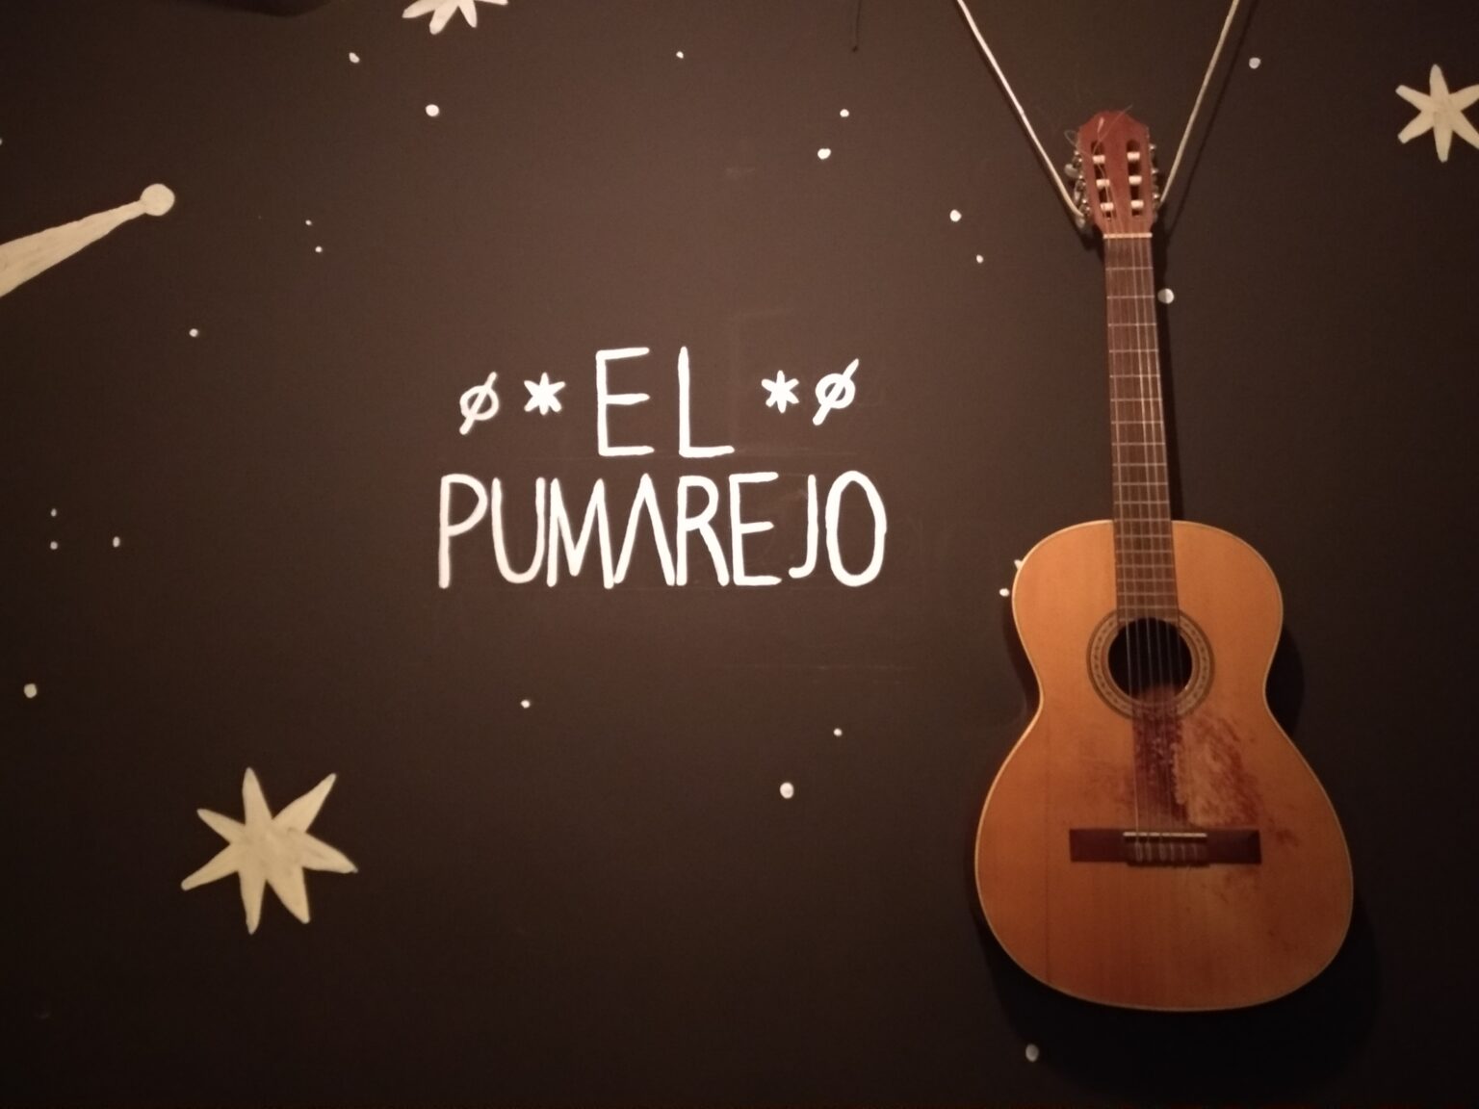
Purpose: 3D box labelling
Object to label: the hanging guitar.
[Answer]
[{"bbox_3d":[0.438,-0.036,1.237,0.372,1.004,0.106,0,-11,6],"label":"hanging guitar"}]

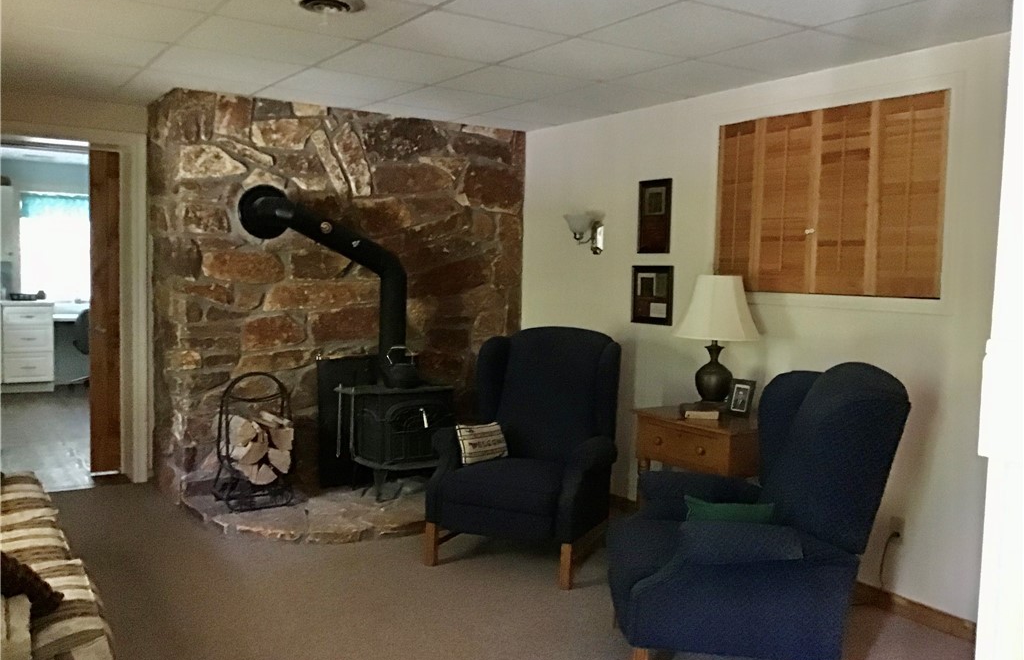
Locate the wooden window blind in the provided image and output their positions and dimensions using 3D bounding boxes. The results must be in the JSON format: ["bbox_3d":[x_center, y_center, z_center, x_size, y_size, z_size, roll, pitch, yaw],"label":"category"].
[{"bbox_3d":[1.345,-0.563,4.028,0.040,0.803,1.205,-1,4,-33],"label":"wooden window blind"}]

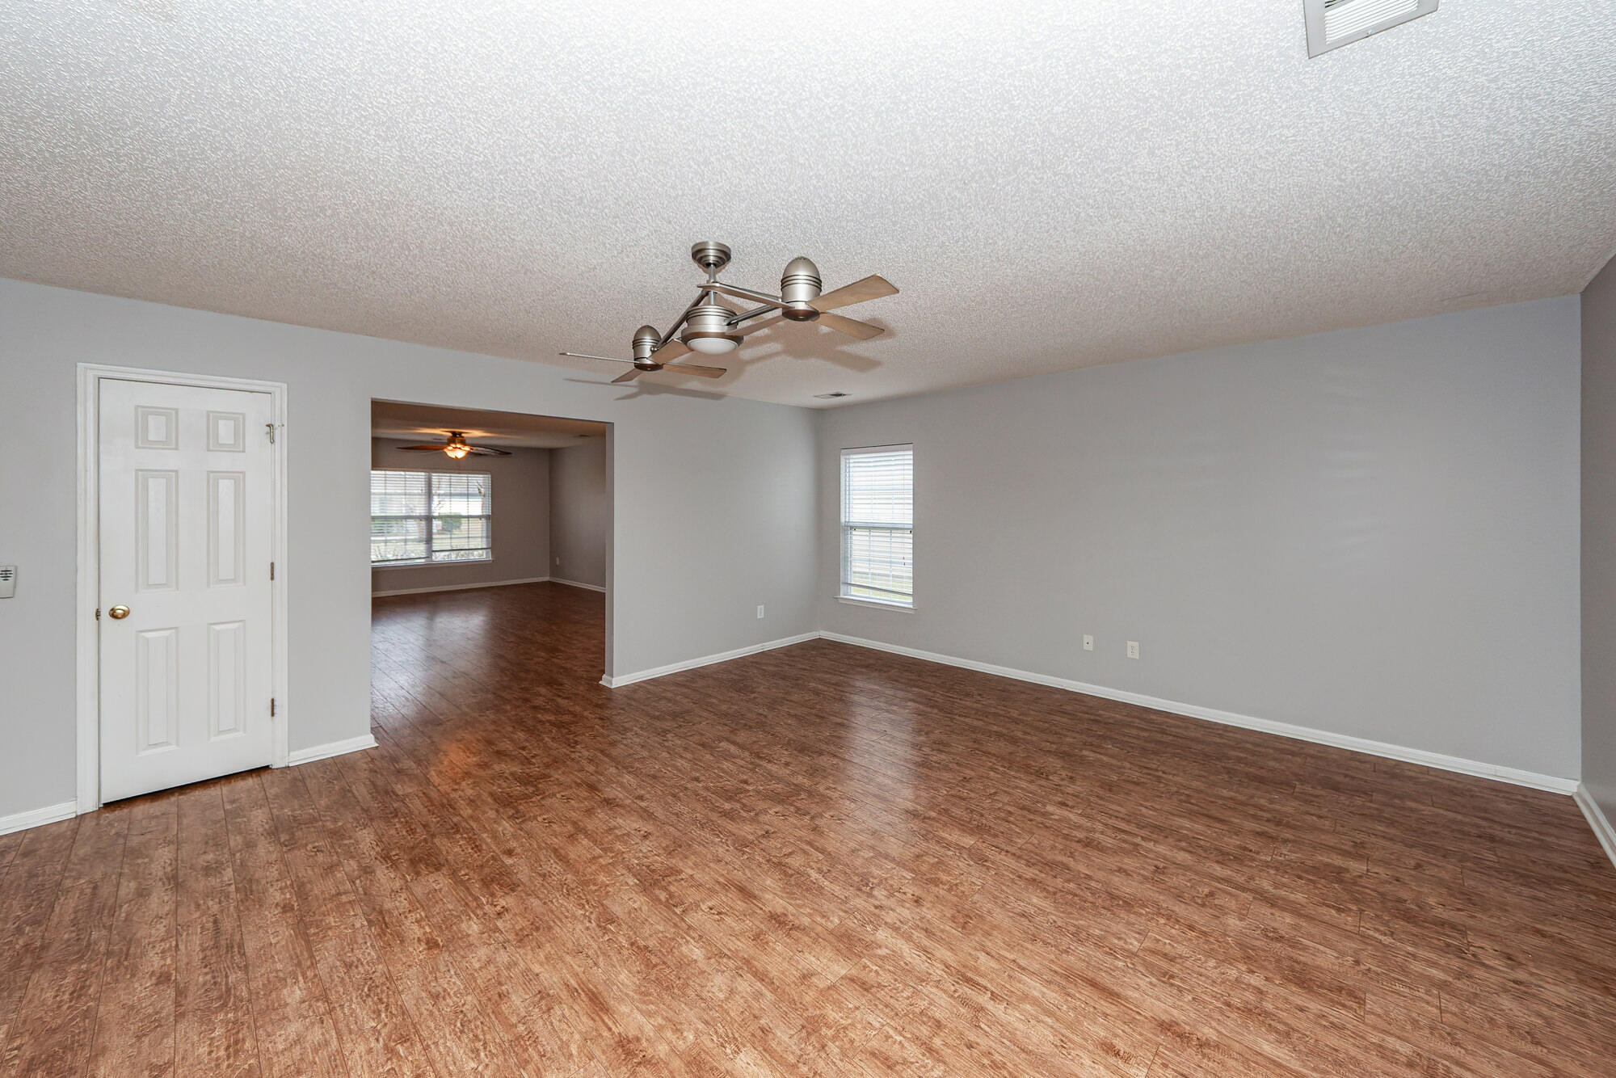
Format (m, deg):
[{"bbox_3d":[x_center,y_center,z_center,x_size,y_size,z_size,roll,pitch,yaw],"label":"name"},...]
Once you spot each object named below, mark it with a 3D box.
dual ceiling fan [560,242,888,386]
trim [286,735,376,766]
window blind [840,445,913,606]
[{"bbox_3d":[-0.394,-0.975,2.217,1.770,0.430,0.780,2,3,43],"label":"dual ceiling fan"},{"bbox_3d":[-2.827,1.252,3.200,0.390,0.088,0.030,-2,3,-44],"label":"trim"},{"bbox_3d":[0.710,-0.146,5.490,0.870,1.570,0.100,2,3,41],"label":"window blind"}]

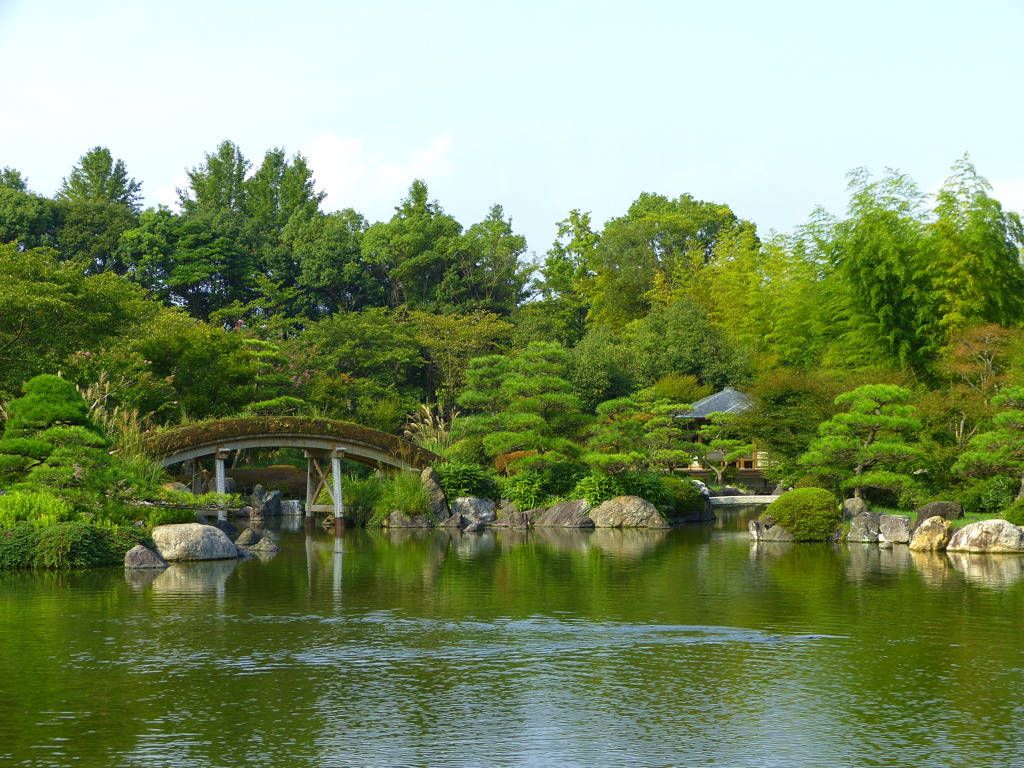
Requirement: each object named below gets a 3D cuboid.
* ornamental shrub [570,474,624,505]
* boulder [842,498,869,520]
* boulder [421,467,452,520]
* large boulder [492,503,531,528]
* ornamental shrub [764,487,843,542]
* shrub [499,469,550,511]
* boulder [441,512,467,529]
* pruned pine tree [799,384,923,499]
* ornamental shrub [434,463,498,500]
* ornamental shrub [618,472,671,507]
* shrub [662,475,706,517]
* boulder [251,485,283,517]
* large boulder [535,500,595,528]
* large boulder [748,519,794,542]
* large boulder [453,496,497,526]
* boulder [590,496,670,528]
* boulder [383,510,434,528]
[{"bbox_3d":[3.113,3.970,68.646,1.915,1.271,1.500,0,-2,0],"label":"ornamental shrub"},{"bbox_3d":[10.362,3.796,56.216,0.784,0.683,0.700,0,-2,0],"label":"boulder"},{"bbox_3d":[-2.694,3.935,65.630,1.056,2.057,0.900,0,-2,0],"label":"boulder"},{"bbox_3d":[-0.017,4.485,63.941,1.304,0.837,0.950,0,-2,0],"label":"large boulder"},{"bbox_3d":[8.669,3.863,55.615,2.387,1.486,2.000,0,-2,0],"label":"ornamental shrub"},{"bbox_3d":[0.377,3.509,61.123,1.640,1.279,1.500,0,-2,0],"label":"shrub"},{"bbox_3d":[-1.990,4.628,63.401,0.885,0.512,0.700,0,-2,0],"label":"boulder"},{"bbox_3d":[9.582,1.579,51.167,3.432,3.130,3.100,0,-2,0],"label":"pruned pine tree"},{"bbox_3d":[-1.656,3.577,67.830,2.329,1.437,1.700,0,-2,0],"label":"ornamental shrub"},{"bbox_3d":[4.287,3.429,60.293,1.682,1.132,1.500,0,-2,0],"label":"ornamental shrub"},{"bbox_3d":[6.002,3.920,65.225,1.610,1.435,1.500,0,-2,0],"label":"shrub"},{"bbox_3d":[-9.408,4.464,71.416,1.226,1.226,1.000,0,-2,0],"label":"boulder"},{"bbox_3d":[1.665,4.138,59.093,1.903,0.888,1.300,0,-2,0],"label":"large boulder"},{"bbox_3d":[6.832,3.857,49.067,1.211,0.632,1.000,0,-2,0],"label":"large boulder"},{"bbox_3d":[-1.322,4.467,65.711,1.551,0.999,1.100,0,-2,0],"label":"large boulder"},{"bbox_3d":[4.064,4.380,63.910,2.744,1.043,1.700,0,-2,0],"label":"boulder"},{"bbox_3d":[-3.561,4.599,63.502,1.704,0.576,0.900,0,-2,0],"label":"boulder"}]

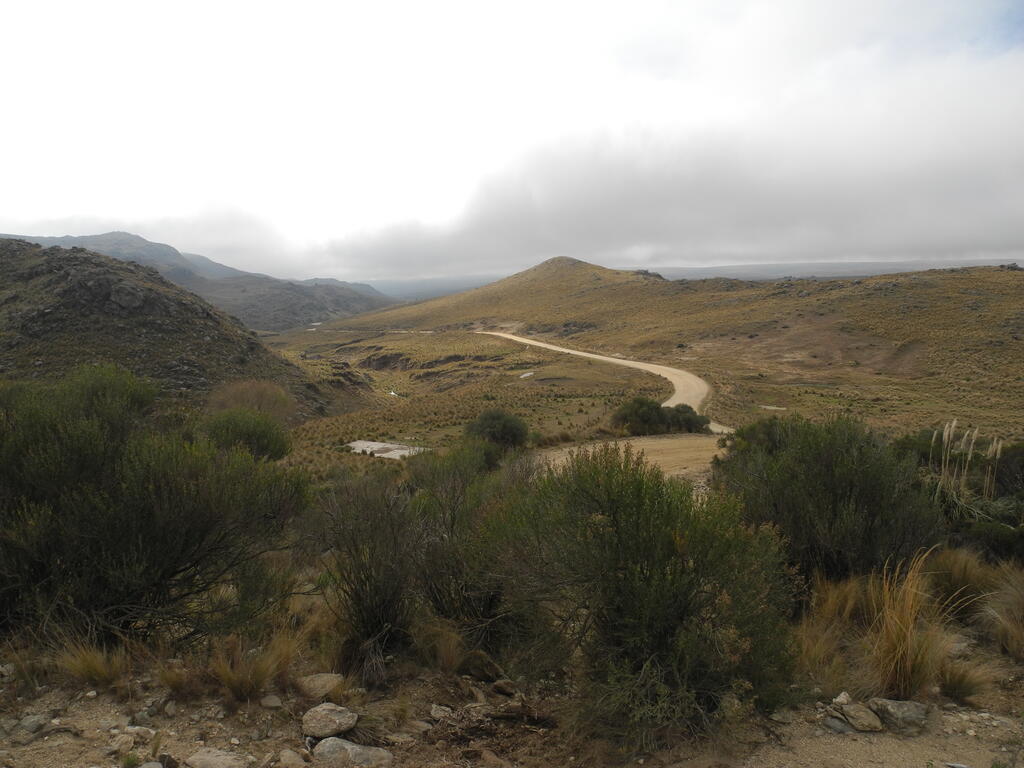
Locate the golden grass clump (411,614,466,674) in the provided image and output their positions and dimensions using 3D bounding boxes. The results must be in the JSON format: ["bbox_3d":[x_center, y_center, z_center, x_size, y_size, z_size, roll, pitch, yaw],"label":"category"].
[{"bbox_3d":[-0.347,1.249,3.993,0.275,0.269,0.248,0,7,0],"label":"golden grass clump"}]

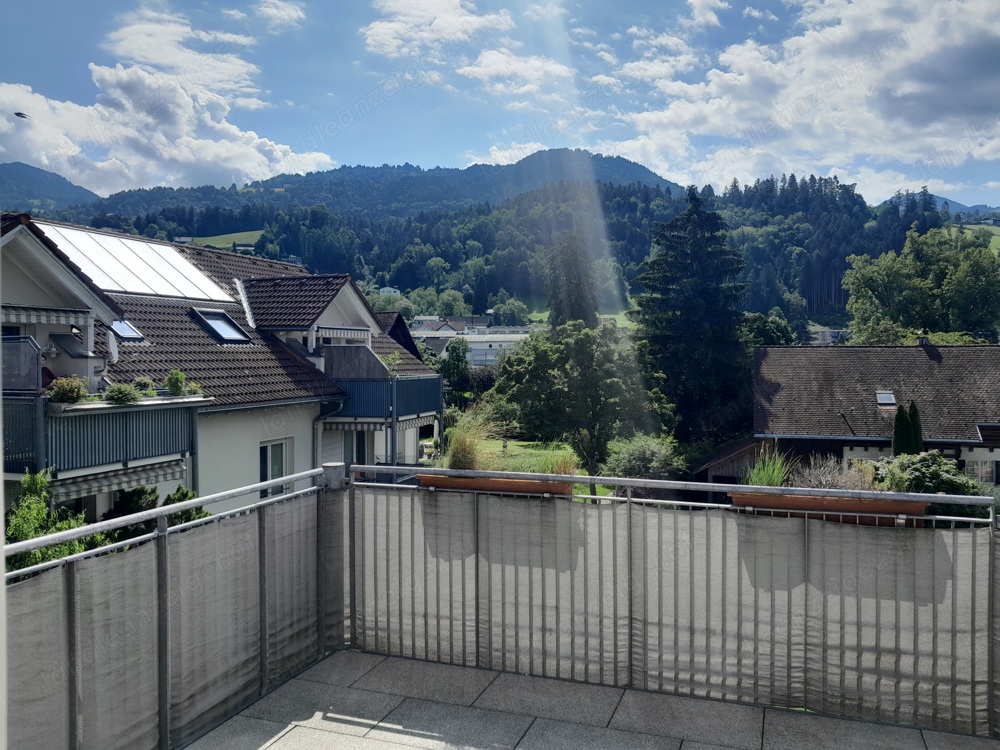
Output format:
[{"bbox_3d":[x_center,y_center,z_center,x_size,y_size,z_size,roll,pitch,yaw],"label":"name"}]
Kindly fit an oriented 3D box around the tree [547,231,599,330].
[{"bbox_3d":[7.038,-4.839,75.217,5.200,18.500,5.200,0,1,0],"label":"tree"}]

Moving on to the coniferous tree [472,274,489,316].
[{"bbox_3d":[-7.981,-31.483,320.229,6.100,19.500,6.100,0,1,0],"label":"coniferous tree"}]

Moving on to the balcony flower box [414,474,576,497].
[{"bbox_3d":[-0.026,0.604,3.971,0.800,0.170,0.190,0,1,19],"label":"balcony flower box"}]

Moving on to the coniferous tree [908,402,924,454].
[{"bbox_3d":[14.194,2.851,26.846,0.780,3.950,0.780,0,1,0],"label":"coniferous tree"}]

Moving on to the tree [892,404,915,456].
[{"bbox_3d":[13.420,2.883,26.045,0.800,3.800,0.800,0,1,0],"label":"tree"}]

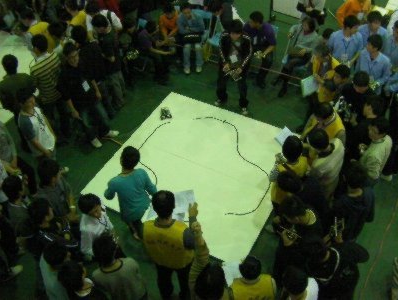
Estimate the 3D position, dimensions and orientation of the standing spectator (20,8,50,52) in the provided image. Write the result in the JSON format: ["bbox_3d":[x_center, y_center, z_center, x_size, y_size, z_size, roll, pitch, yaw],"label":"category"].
[{"bbox_3d":[-2.444,-1.594,7.172,0.700,1.350,0.550,10,49,12],"label":"standing spectator"}]

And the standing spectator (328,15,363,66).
[{"bbox_3d":[2.021,-1.163,6.300,0.520,1.680,0.420,3,47,6],"label":"standing spectator"}]

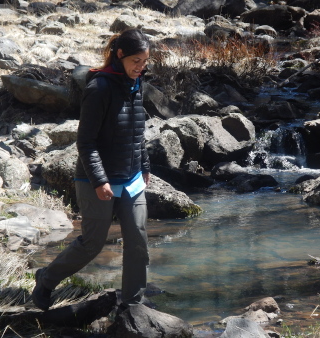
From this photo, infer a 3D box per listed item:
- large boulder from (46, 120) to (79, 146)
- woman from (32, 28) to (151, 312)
[{"bbox_3d":[-0.824,-0.303,13.000,0.306,0.190,0.260,0,8,0],"label":"large boulder"},{"bbox_3d":[-0.394,0.009,8.750,0.680,1.610,0.500,6,10,32],"label":"woman"}]

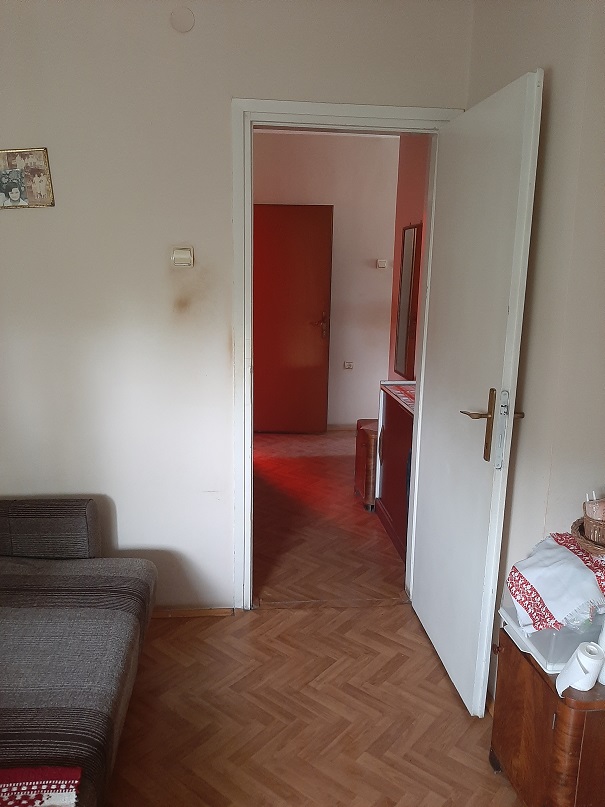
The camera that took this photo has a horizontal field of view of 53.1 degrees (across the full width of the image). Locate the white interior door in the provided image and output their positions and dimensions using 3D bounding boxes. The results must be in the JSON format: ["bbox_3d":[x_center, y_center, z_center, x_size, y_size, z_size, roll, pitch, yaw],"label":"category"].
[{"bbox_3d":[0.562,0.009,2.152,0.043,1.990,0.715,-1,12,-7],"label":"white interior door"}]

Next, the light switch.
[{"bbox_3d":[-0.453,-0.554,2.287,0.080,0.077,0.020,0,12,-5],"label":"light switch"}]

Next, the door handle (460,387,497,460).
[{"bbox_3d":[0.543,0.059,1.905,0.060,0.230,0.140,-1,12,-7],"label":"door handle"}]

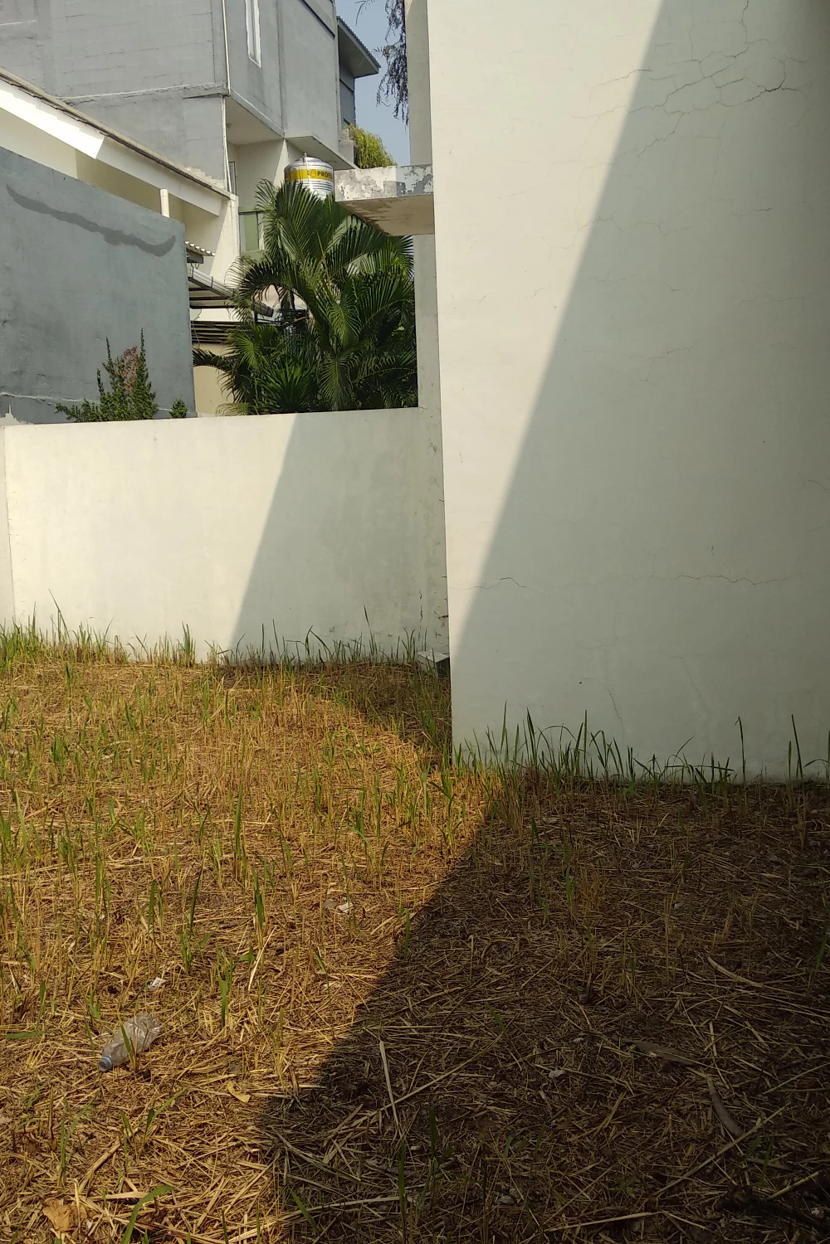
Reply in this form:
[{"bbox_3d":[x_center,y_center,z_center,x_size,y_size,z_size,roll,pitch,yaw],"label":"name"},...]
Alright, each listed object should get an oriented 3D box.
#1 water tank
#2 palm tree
[{"bbox_3d":[-1.657,-6.767,19.882,0.830,1.250,0.830,-1,6,0],"label":"water tank"},{"bbox_3d":[-1.017,-2.469,13.812,2.700,4.723,2.700,-1,6,0],"label":"palm tree"}]

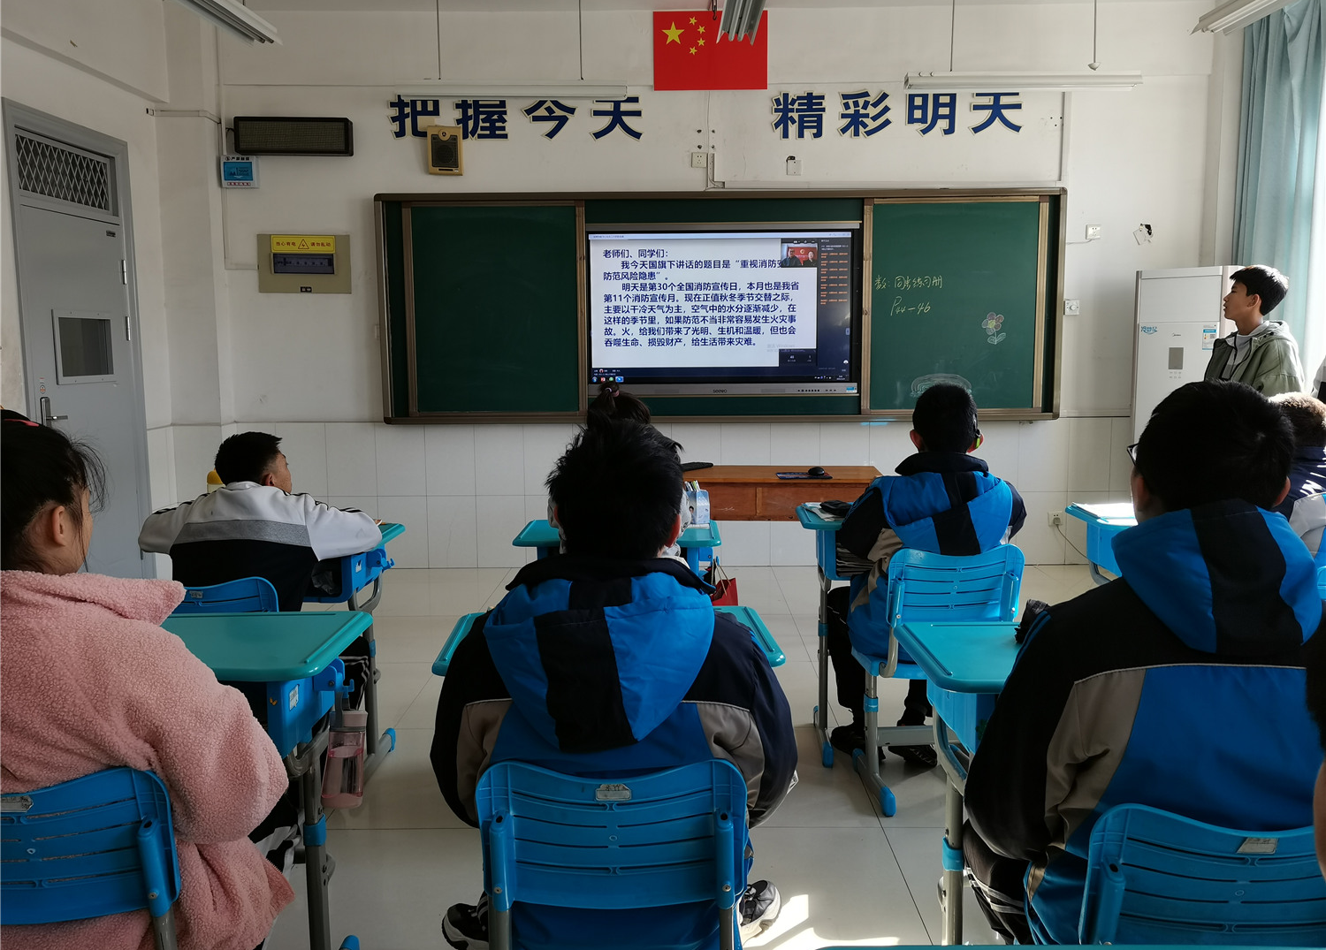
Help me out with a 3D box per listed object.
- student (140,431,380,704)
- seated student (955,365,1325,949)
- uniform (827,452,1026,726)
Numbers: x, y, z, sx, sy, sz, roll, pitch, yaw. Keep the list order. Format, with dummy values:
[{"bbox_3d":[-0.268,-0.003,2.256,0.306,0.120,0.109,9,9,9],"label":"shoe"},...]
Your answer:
[{"bbox_3d":[-1.197,0.415,3.292,0.690,1.130,0.800,0,7,4],"label":"student"},{"bbox_3d":[0.791,0.486,1.798,0.600,1.300,0.740,0,7,1],"label":"seated student"},{"bbox_3d":[0.825,0.380,3.421,0.550,0.960,0.700,0,7,1],"label":"uniform"}]

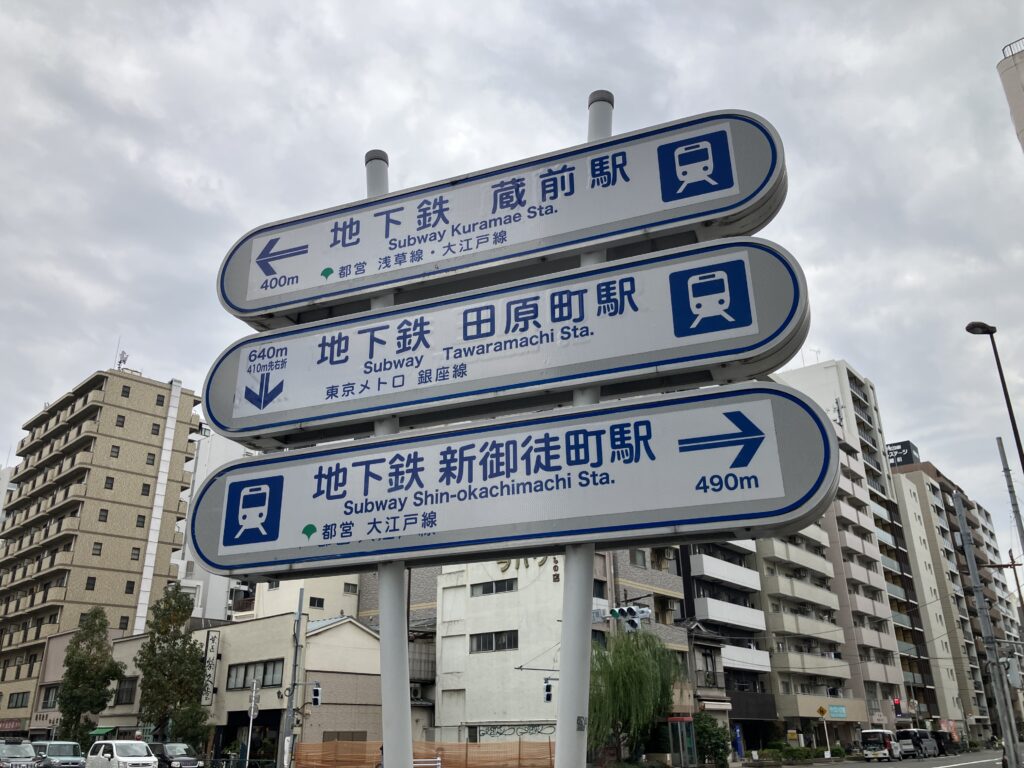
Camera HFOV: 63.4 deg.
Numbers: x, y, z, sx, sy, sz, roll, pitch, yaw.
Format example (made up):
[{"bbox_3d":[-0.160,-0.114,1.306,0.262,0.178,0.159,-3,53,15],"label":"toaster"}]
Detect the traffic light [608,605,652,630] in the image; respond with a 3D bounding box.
[{"bbox_3d":[4.517,8.957,31.706,1.350,0.800,0.600,-18,-28,35],"label":"traffic light"}]

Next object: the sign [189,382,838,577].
[{"bbox_3d":[-0.161,0.568,4.285,3.480,0.675,0.270,-9,-24,18],"label":"sign"}]

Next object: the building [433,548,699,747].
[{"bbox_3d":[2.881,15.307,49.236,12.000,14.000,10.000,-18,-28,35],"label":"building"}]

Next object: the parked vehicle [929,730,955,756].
[{"bbox_3d":[33.759,28.509,65.889,1.650,1.800,3.900,-18,-28,35],"label":"parked vehicle"}]

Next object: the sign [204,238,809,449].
[{"bbox_3d":[-0.180,-0.169,4.576,3.480,0.675,0.270,-9,-24,18],"label":"sign"}]

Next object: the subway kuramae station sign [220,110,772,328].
[{"bbox_3d":[-0.199,-0.886,4.859,3.480,0.675,0.270,-9,-24,18],"label":"subway kuramae station sign"}]

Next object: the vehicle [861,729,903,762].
[{"bbox_3d":[24.924,24.243,55.623,1.480,1.880,3.400,-18,-28,35],"label":"vehicle"}]

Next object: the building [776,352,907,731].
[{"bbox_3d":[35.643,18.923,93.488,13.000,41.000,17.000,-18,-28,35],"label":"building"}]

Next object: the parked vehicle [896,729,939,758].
[{"bbox_3d":[29.838,26.587,61.347,1.720,1.900,4.700,-18,-28,35],"label":"parked vehicle"}]

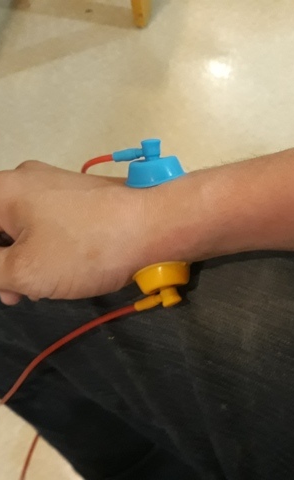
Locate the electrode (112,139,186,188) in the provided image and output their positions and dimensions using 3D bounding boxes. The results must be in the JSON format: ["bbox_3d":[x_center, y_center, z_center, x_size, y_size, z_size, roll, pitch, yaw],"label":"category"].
[{"bbox_3d":[0.001,-0.047,0.300,0.043,0.026,0.037,-10,15,0],"label":"electrode"}]

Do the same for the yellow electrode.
[{"bbox_3d":[0.010,0.029,0.303,0.039,0.037,0.025,-13,76,0],"label":"yellow electrode"}]

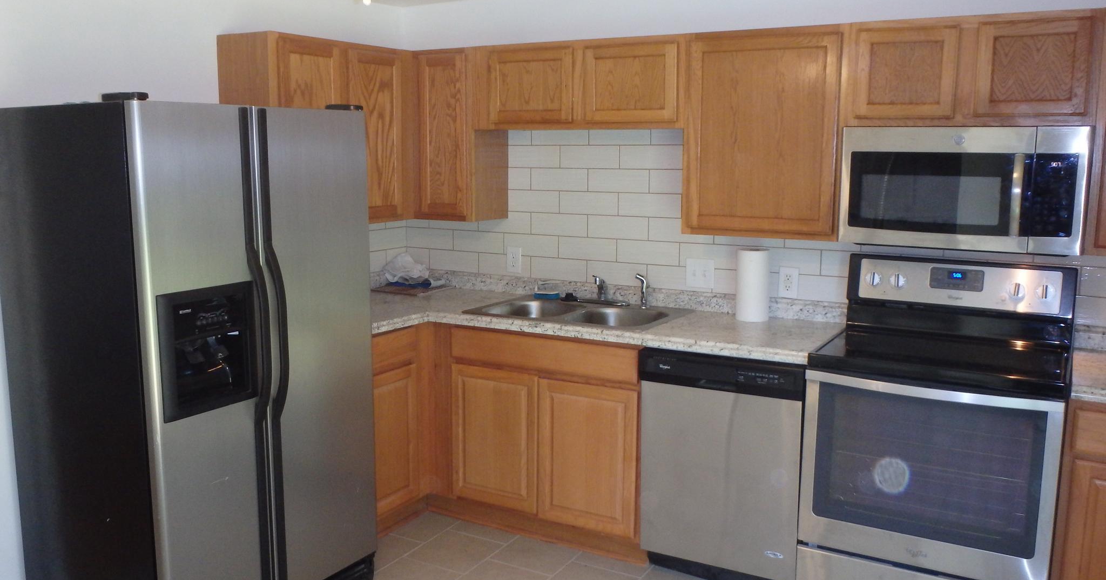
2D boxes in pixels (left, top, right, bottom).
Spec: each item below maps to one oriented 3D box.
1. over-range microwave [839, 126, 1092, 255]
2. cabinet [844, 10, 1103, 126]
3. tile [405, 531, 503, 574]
[{"bbox_3d":[1.424,-0.361,3.110,0.747,0.399,0.390,5,11,30],"label":"over-range microwave"},{"bbox_3d":[1.437,-0.746,3.100,0.760,0.355,0.305,5,10,29],"label":"cabinet"},{"bbox_3d":[-0.397,1.077,3.675,0.299,0.010,0.297,5,11,30],"label":"tile"}]

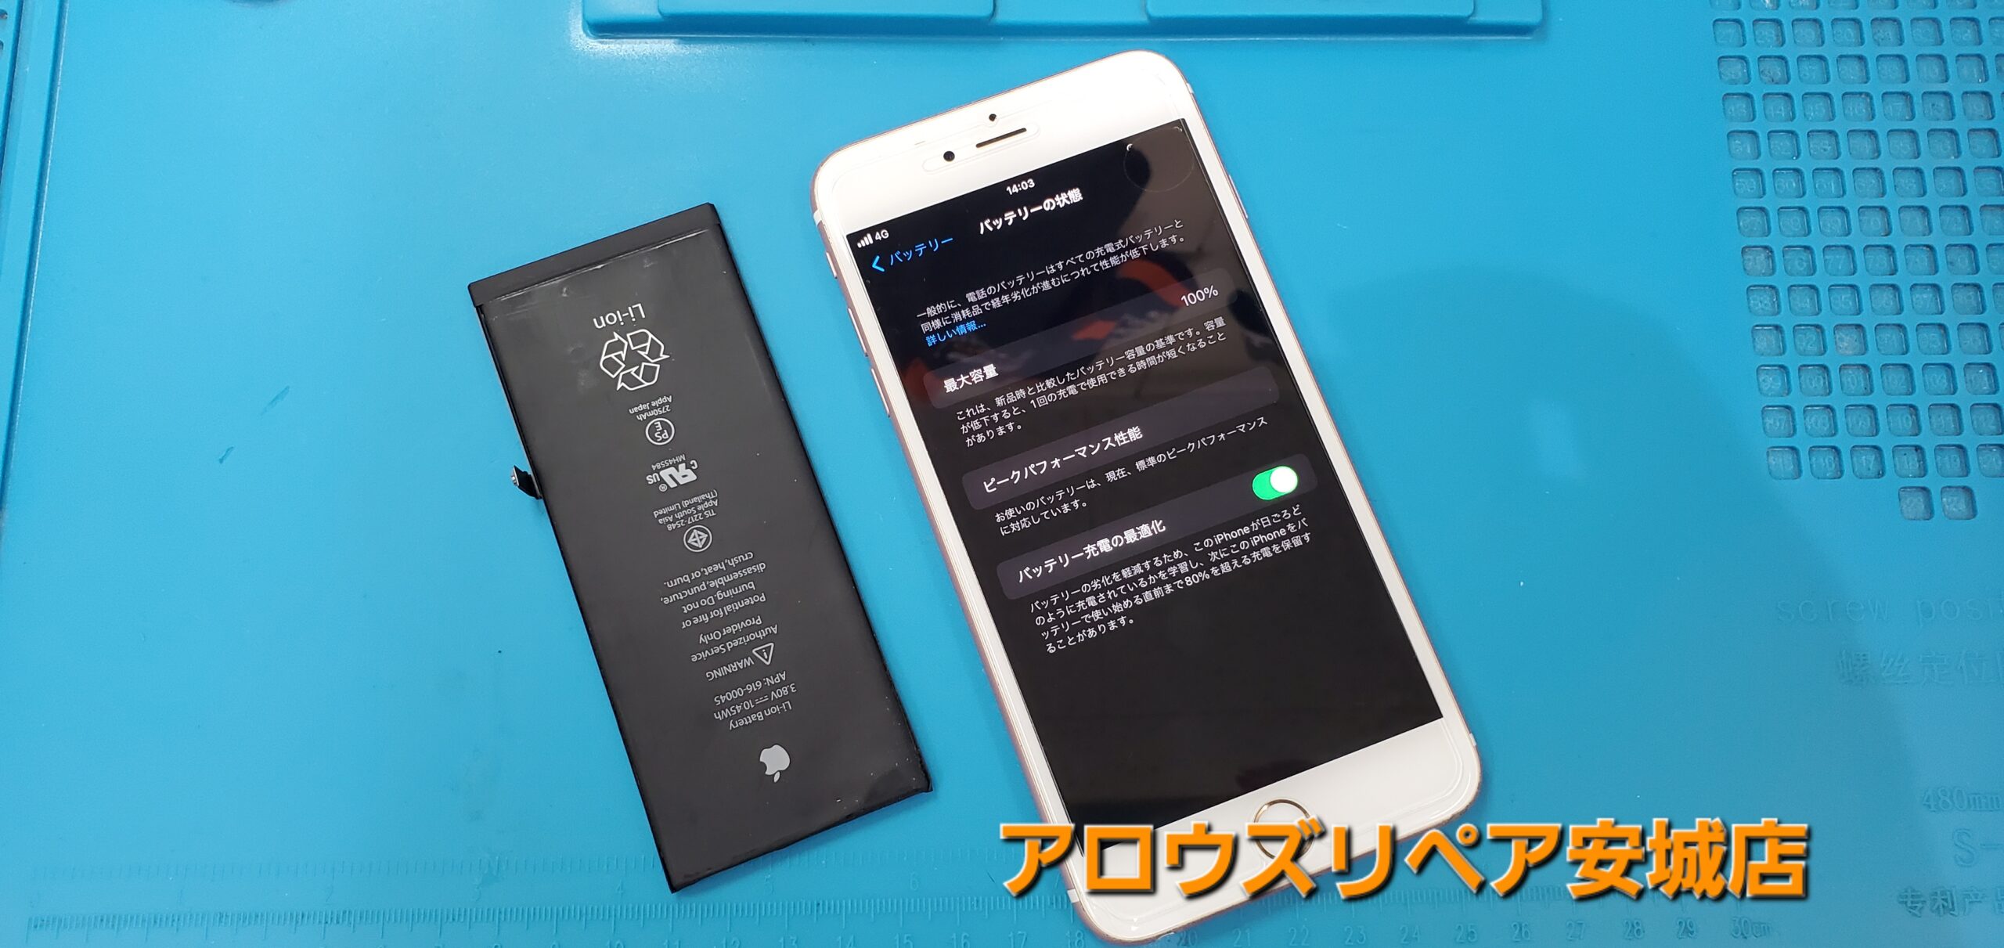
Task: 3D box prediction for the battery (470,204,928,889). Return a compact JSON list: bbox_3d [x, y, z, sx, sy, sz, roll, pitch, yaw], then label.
[{"bbox_3d":[-0.057,0.011,0.246,0.049,0.004,0.118,-21,80,-6],"label":"battery"}]

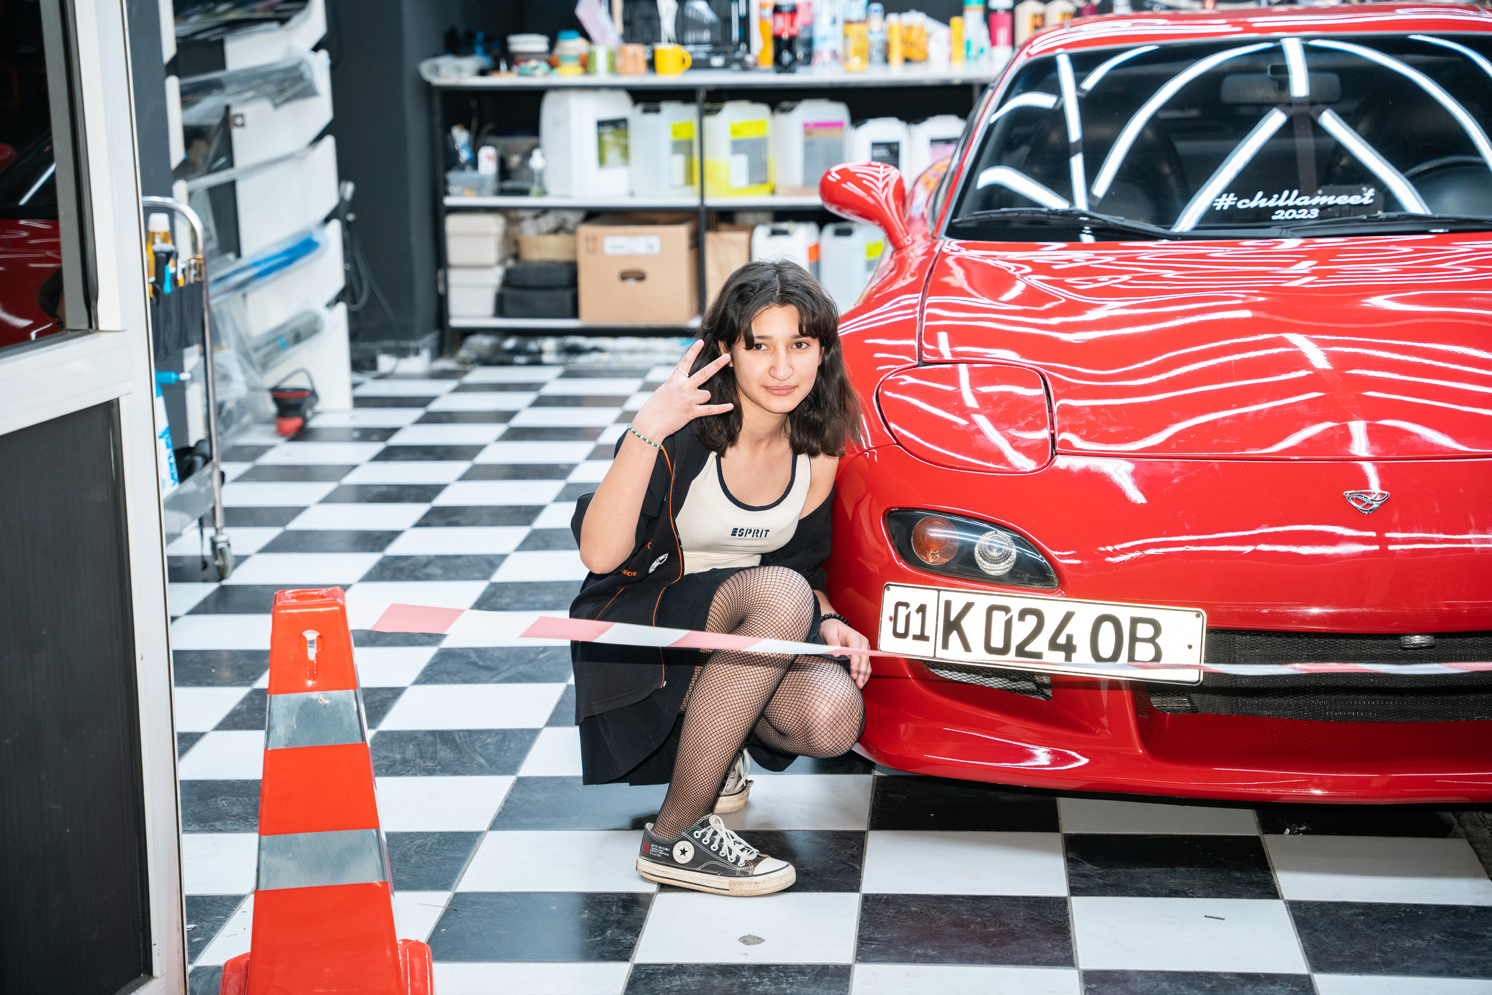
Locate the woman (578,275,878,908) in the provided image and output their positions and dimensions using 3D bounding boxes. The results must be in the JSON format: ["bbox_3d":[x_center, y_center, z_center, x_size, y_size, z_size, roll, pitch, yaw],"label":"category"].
[{"bbox_3d":[-0.045,0.091,4.540,0.480,0.890,0.620,-6,12,-24],"label":"woman"}]

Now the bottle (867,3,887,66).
[{"bbox_3d":[0.452,-1.592,10.000,0.062,0.220,0.062,0,11,5],"label":"bottle"}]

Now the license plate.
[{"bbox_3d":[0.446,0.206,4.410,0.520,0.113,0.015,4,-1,25],"label":"license plate"}]

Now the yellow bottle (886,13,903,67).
[{"bbox_3d":[0.512,-1.578,10.000,0.052,0.180,0.052,0,11,5],"label":"yellow bottle"}]

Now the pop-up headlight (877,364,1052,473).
[{"bbox_3d":[0.360,-0.127,4.750,0.280,0.140,0.360,0,11,5],"label":"pop-up headlight"}]

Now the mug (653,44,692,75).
[{"bbox_3d":[-0.247,-1.470,9.750,0.122,0.097,0.085,0,11,5],"label":"mug"}]

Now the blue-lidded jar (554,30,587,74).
[{"bbox_3d":[-0.592,-1.513,9.850,0.102,0.145,0.102,-1,11,0],"label":"blue-lidded jar"}]

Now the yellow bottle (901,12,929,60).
[{"bbox_3d":[0.584,-1.598,10.050,0.090,0.170,0.065,0,11,5],"label":"yellow bottle"}]

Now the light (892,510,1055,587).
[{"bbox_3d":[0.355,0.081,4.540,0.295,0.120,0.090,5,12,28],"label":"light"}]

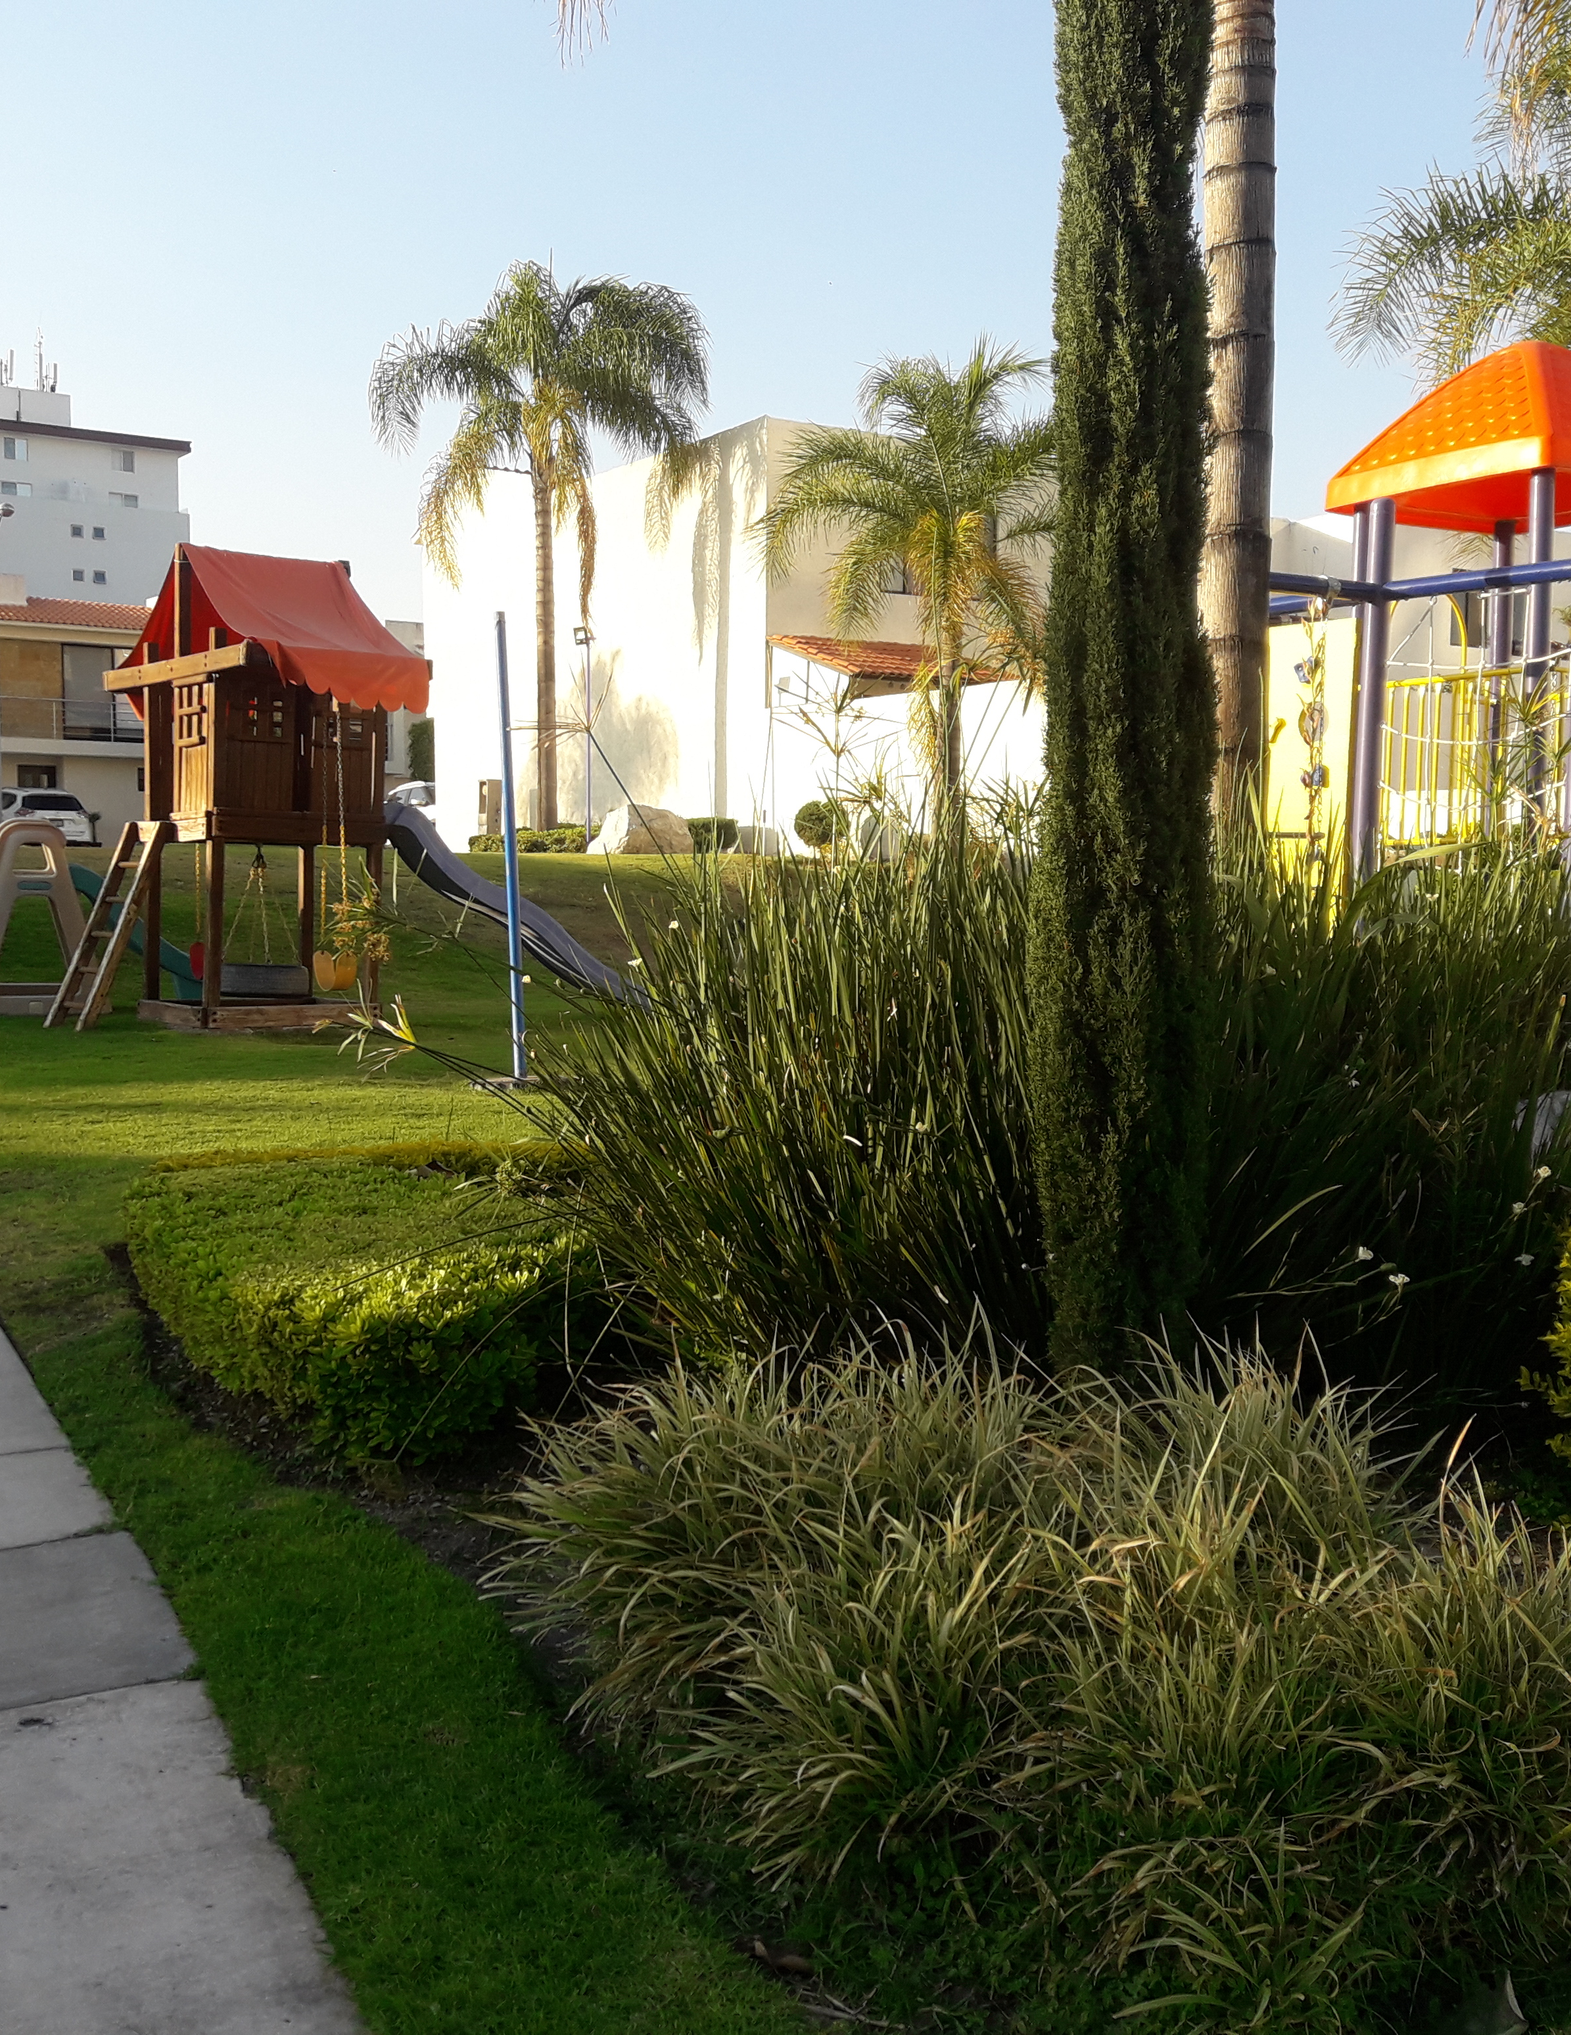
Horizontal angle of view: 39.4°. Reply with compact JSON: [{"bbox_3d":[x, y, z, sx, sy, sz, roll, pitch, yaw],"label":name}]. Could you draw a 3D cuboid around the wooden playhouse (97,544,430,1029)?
[{"bbox_3d":[-3.575,-1.552,14.766,1.500,3.100,2.100,-2,3,-41],"label":"wooden playhouse"}]

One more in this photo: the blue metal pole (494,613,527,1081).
[{"bbox_3d":[-1.442,-0.912,11.521,0.070,2.480,0.070,-2,3,0],"label":"blue metal pole"}]

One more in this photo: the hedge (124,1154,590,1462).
[{"bbox_3d":[-1.242,0.791,6.491,1.120,0.400,2.200,-1,3,-30],"label":"hedge"}]

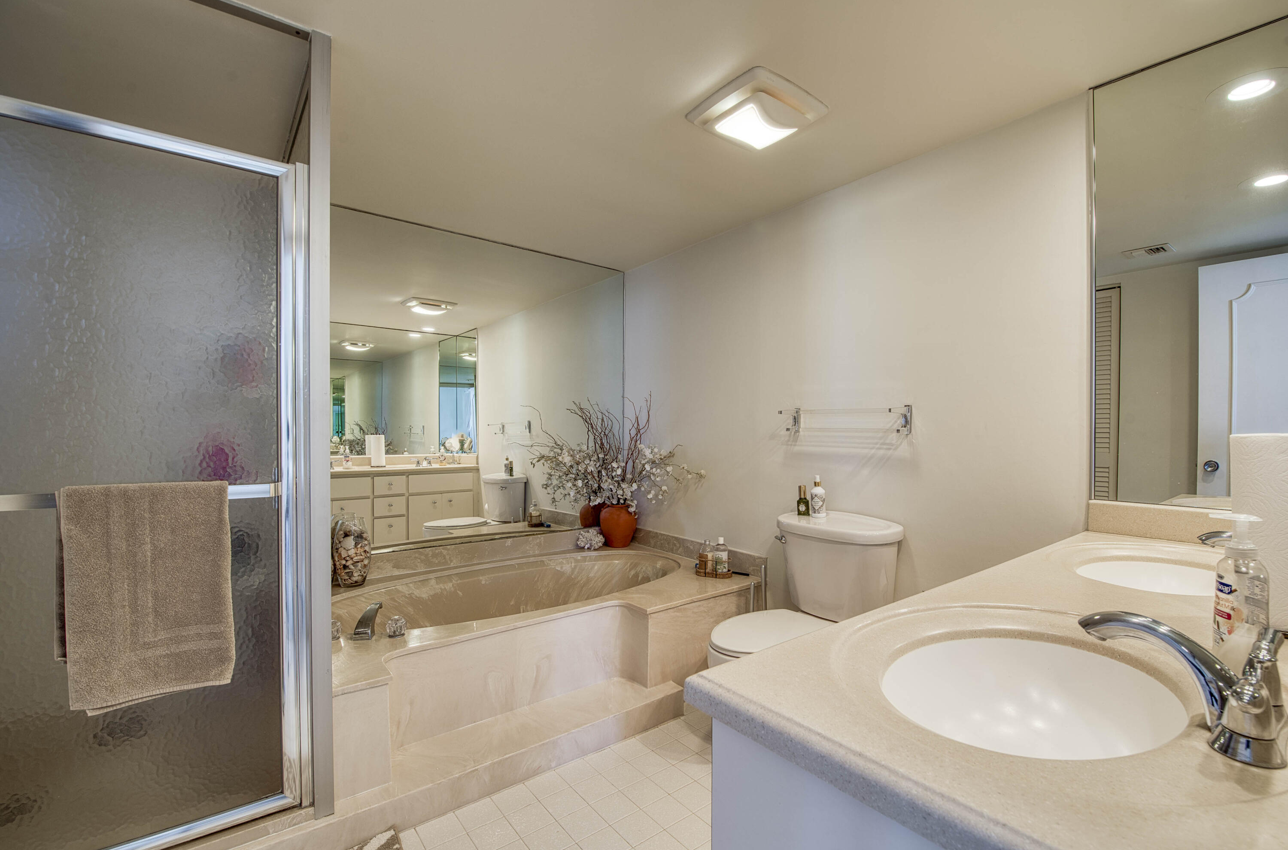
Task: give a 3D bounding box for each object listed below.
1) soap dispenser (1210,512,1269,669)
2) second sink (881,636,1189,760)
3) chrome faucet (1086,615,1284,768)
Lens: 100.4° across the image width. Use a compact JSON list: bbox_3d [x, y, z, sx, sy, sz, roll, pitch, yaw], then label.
[{"bbox_3d":[0.723,0.211,0.653,0.075,0.200,0.052,1,-1,-37],"label":"soap dispenser"},{"bbox_3d":[0.468,0.393,0.667,0.440,0.150,0.315,1,-1,-37],"label":"second sink"},{"bbox_3d":[0.570,0.260,0.577,0.240,0.098,0.168,1,-1,-37],"label":"chrome faucet"}]

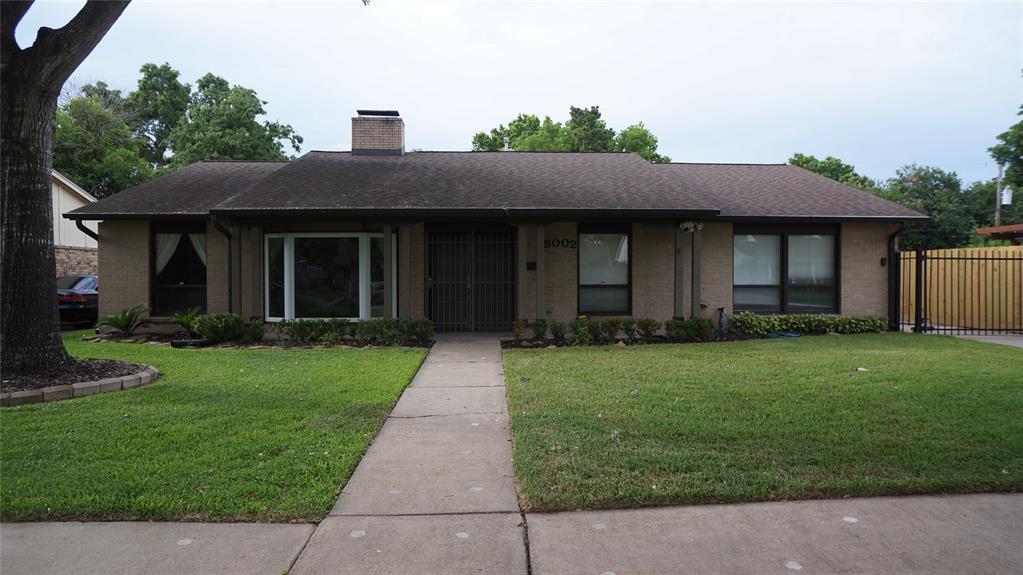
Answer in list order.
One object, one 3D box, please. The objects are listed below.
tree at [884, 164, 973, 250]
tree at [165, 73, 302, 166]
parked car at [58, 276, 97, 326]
[{"bbox_3d":[23.700,-3.150,37.000,5.500,7.700,5.500,0,1,0],"label":"tree"},{"bbox_3d":[-13.200,-4.700,31.000,7.000,11.100,6.800,0,1,0],"label":"tree"},{"bbox_3d":[-11.930,0.370,19.000,1.820,1.430,4.800,0,1,-2],"label":"parked car"}]

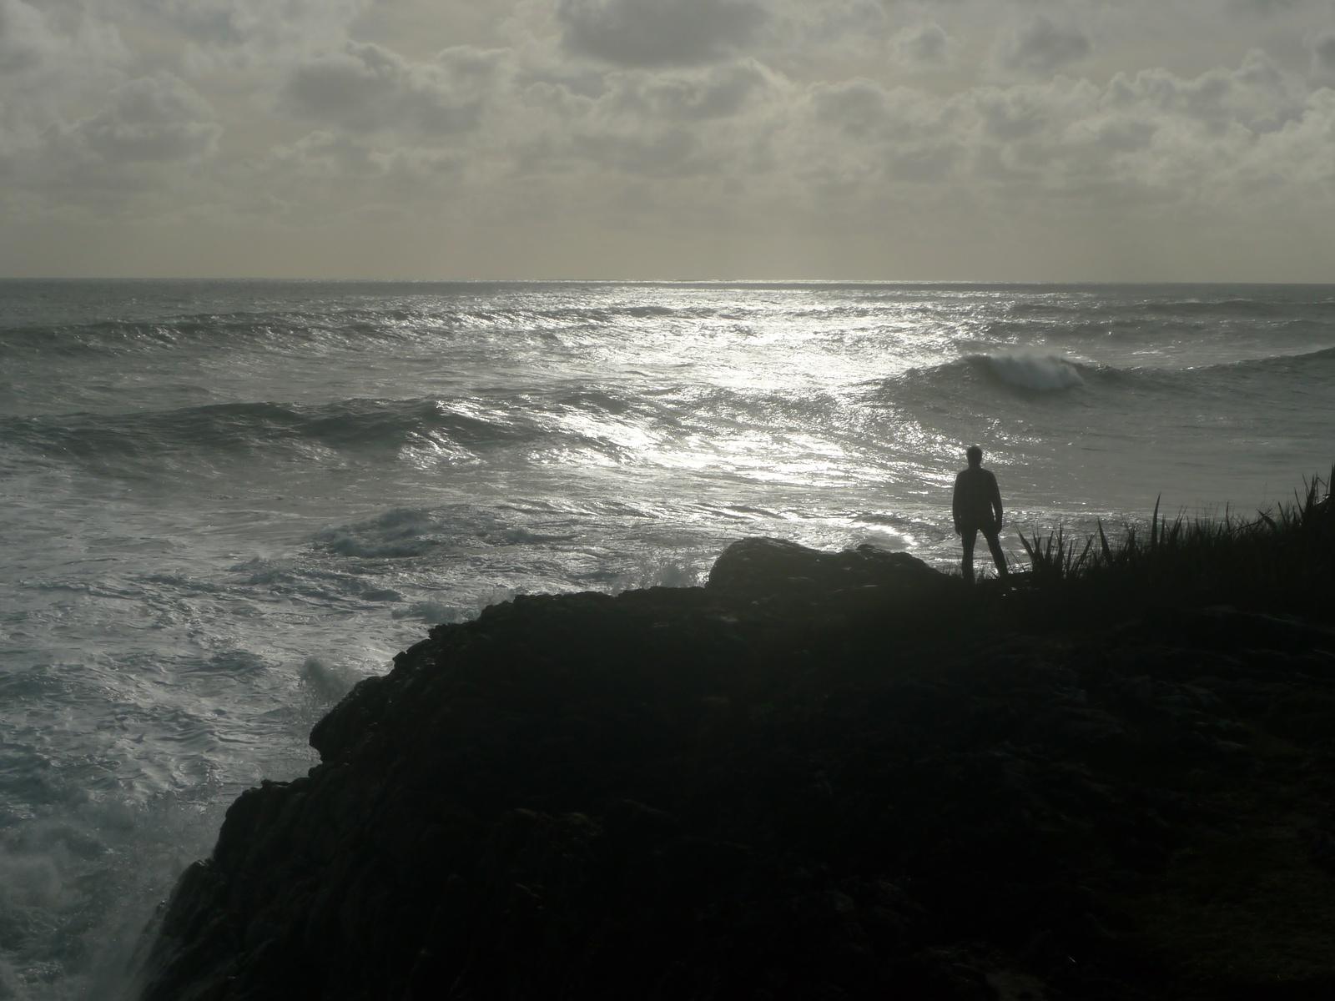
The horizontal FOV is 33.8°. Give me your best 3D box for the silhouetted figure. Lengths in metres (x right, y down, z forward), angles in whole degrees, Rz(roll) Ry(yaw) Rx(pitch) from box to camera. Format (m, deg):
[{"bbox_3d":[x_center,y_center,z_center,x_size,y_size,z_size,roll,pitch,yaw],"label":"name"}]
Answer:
[{"bbox_3d":[3.843,0.199,27.000,0.670,1.750,0.390,1,6,6],"label":"silhouetted figure"}]

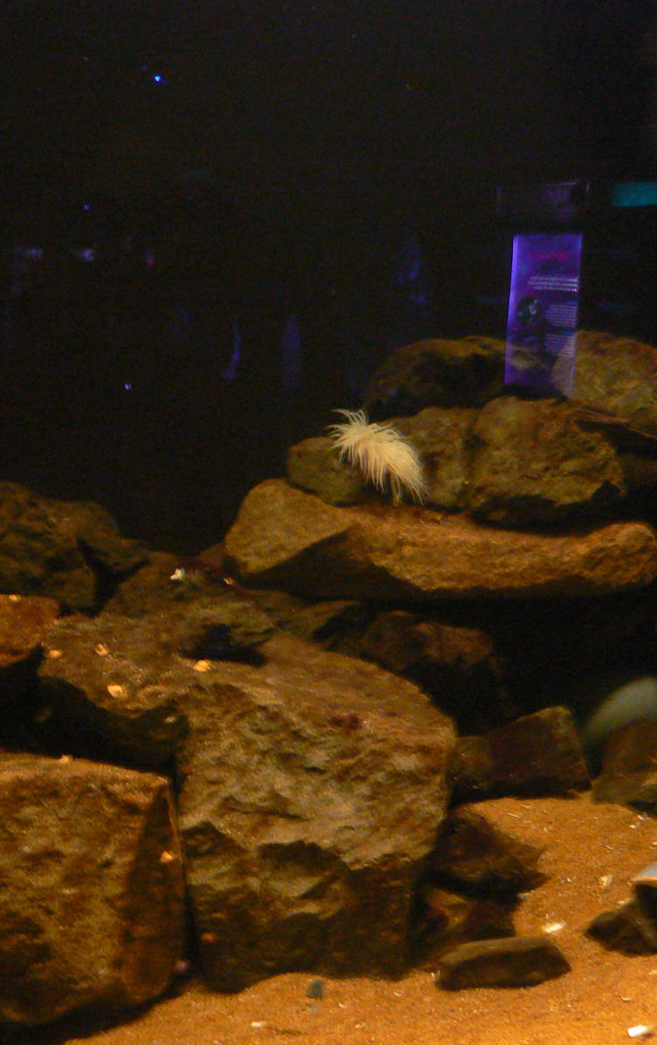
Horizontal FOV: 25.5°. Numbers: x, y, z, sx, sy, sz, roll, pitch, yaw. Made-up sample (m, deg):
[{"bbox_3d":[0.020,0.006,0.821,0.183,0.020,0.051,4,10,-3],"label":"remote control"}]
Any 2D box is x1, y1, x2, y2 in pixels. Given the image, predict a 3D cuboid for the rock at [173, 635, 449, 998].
[{"bbox_3d":[-0.015,0.326,1.700,0.300,0.330,0.280,1,12,0],"label":"rock"}]

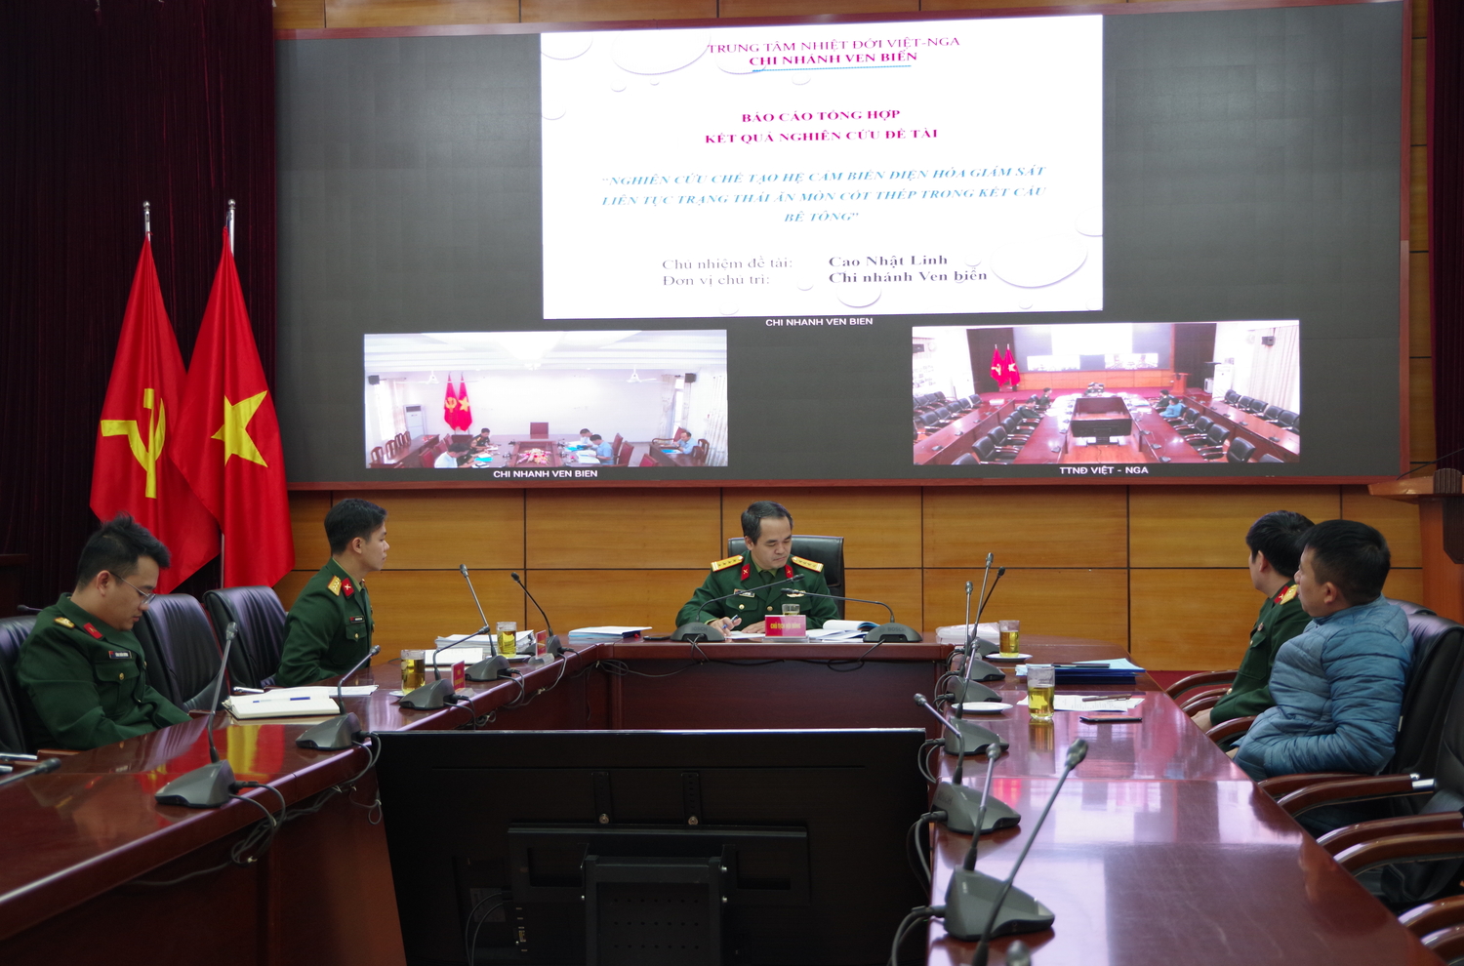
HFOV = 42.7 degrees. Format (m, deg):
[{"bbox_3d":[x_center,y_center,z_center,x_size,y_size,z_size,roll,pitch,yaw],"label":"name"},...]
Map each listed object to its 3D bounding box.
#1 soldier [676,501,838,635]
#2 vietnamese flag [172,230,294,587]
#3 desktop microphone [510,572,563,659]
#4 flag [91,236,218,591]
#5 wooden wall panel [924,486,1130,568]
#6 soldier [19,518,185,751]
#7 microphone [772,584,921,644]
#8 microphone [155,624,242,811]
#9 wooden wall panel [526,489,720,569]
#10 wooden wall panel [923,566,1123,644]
[{"bbox_3d":[0.102,0.708,7.450,0.640,1.280,0.750,0,0,5],"label":"soldier"},{"bbox_3d":[-2.869,-0.388,10.750,0.630,2.100,0.330,0,0,7],"label":"vietnamese flag"},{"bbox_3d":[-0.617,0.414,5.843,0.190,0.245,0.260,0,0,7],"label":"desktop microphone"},{"bbox_3d":[-3.350,-0.372,10.850,0.670,2.120,0.330,0,0,7],"label":"flag"},{"bbox_3d":[1.726,0.245,10.994,1.180,0.520,0.040,0,0,6],"label":"wooden wall panel"},{"bbox_3d":[-1.286,0.674,4.046,0.720,1.210,0.560,0,0,27],"label":"soldier"},{"bbox_3d":[0.441,0.494,7.030,0.540,0.220,0.190,0,0,7],"label":"microphone"},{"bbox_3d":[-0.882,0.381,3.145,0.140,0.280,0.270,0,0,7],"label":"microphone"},{"bbox_3d":[-0.658,0.258,11.263,1.180,0.520,0.040,0,0,6],"label":"wooden wall panel"},{"bbox_3d":[1.729,0.803,11.000,1.190,0.590,0.030,0,0,7],"label":"wooden wall panel"}]

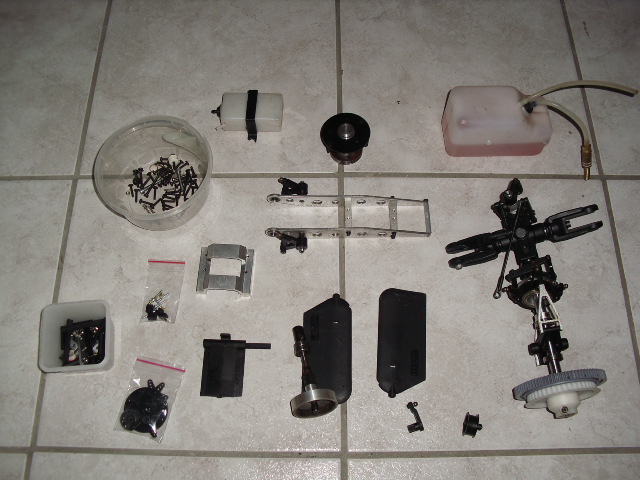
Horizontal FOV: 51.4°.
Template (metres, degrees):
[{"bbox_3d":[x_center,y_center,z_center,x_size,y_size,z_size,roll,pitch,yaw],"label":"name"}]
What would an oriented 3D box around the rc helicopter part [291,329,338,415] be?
[{"bbox_3d":[-0.014,0.122,0.660,0.047,0.047,0.086,-10,52,-5],"label":"rc helicopter part"}]

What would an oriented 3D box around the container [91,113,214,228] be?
[{"bbox_3d":[-0.179,-0.069,0.737,0.130,0.046,0.130,0,66,-1],"label":"container"}]

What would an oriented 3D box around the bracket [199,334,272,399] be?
[{"bbox_3d":[-0.083,0.126,0.667,0.068,0.012,0.065,0,65,0],"label":"bracket"}]

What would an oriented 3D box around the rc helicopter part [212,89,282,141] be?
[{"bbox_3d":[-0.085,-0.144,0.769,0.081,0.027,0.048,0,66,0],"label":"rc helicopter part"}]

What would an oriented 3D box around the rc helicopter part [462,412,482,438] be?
[{"bbox_3d":[0.147,0.178,0.639,0.018,0.023,0.023,13,66,5],"label":"rc helicopter part"}]

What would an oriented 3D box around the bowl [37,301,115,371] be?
[{"bbox_3d":[-0.235,0.102,0.659,0.067,0.045,0.068,-5,65,-3],"label":"bowl"}]

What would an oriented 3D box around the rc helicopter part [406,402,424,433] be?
[{"bbox_3d":[0.091,0.173,0.648,0.018,0.009,0.030,-16,66,-8],"label":"rc helicopter part"}]

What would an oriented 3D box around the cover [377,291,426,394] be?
[{"bbox_3d":[0.085,0.104,0.682,0.050,0.011,0.114,4,66,1],"label":"cover"}]

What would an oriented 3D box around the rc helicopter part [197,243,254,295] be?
[{"bbox_3d":[-0.101,0.031,0.711,0.057,0.014,0.053,3,66,1],"label":"rc helicopter part"}]

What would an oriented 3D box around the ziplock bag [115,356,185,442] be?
[{"bbox_3d":[-0.168,0.156,0.656,0.050,0.011,0.076,13,66,5],"label":"ziplock bag"}]

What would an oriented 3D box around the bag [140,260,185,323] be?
[{"bbox_3d":[-0.167,0.054,0.703,0.039,0.009,0.070,3,66,1],"label":"bag"}]

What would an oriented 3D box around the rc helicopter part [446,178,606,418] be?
[{"bbox_3d":[0.219,0.043,0.666,0.159,0.093,0.258,-4,66,-2],"label":"rc helicopter part"}]

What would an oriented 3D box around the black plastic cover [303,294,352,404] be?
[{"bbox_3d":[0.008,0.109,0.676,0.050,0.011,0.114,0,65,0],"label":"black plastic cover"}]

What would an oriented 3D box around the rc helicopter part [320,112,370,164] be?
[{"bbox_3d":[0.029,-0.115,0.764,0.055,0.041,0.055,0,65,0],"label":"rc helicopter part"}]

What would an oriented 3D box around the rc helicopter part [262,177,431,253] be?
[{"bbox_3d":[0.031,-0.022,0.728,0.177,0.028,0.088,1,66,0],"label":"rc helicopter part"}]

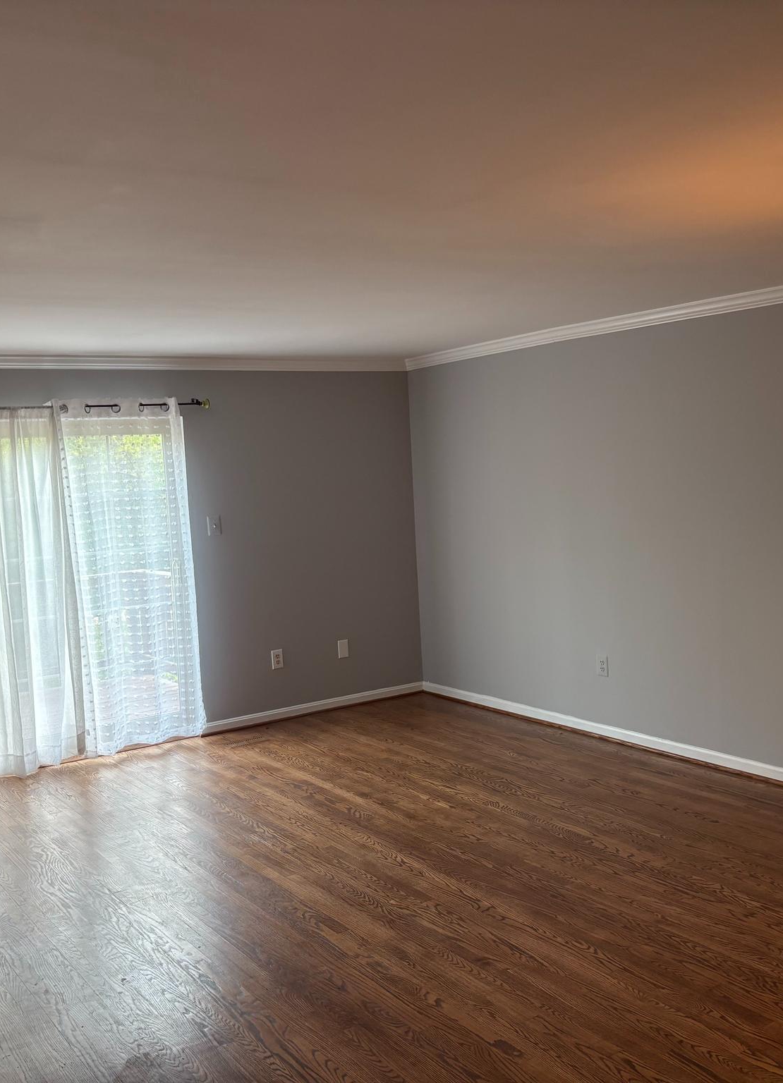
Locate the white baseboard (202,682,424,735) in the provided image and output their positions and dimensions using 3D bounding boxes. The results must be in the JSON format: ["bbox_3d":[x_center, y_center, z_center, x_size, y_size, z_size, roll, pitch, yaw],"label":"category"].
[{"bbox_3d":[-0.490,1.143,7.515,1.748,0.075,0.022,-6,5,-33],"label":"white baseboard"}]

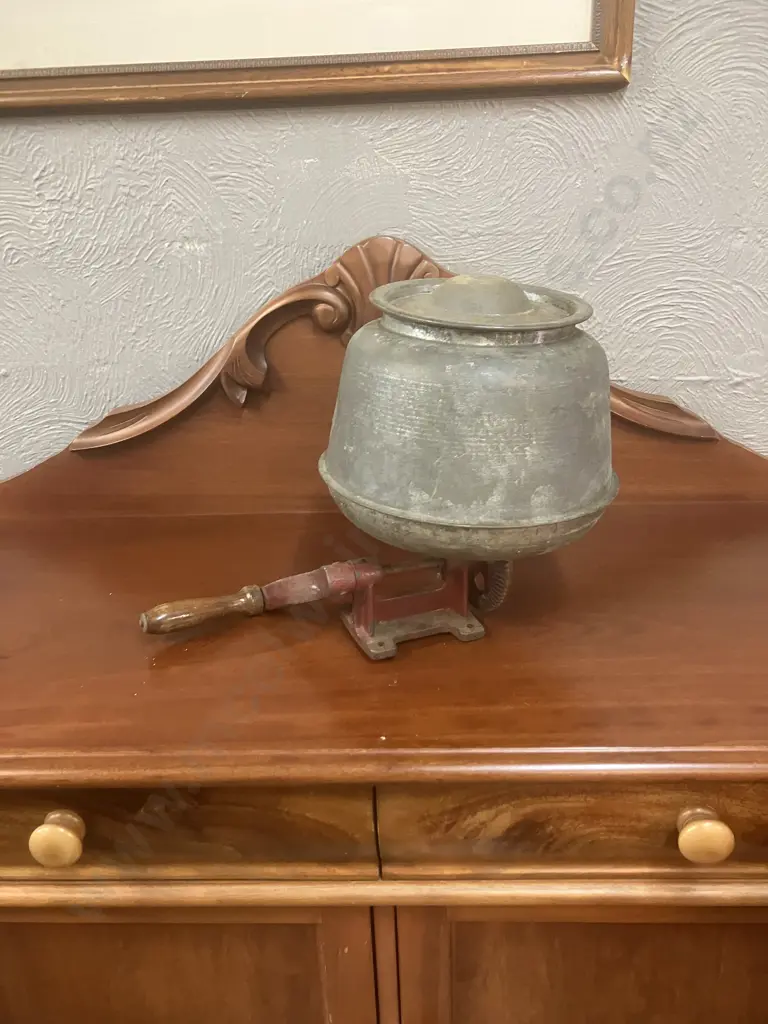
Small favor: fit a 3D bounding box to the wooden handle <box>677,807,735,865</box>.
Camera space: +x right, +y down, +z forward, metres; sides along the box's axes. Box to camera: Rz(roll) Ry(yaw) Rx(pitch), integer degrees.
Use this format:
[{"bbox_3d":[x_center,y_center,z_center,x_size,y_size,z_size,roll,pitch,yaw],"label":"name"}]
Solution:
[{"bbox_3d":[0.277,0.282,0.719,0.048,0.048,0.038,-1,24,3],"label":"wooden handle"}]

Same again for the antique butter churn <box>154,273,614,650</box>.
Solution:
[{"bbox_3d":[-0.007,-0.034,0.773,0.464,0.348,0.287,-9,25,-15],"label":"antique butter churn"}]

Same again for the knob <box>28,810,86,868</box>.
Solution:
[{"bbox_3d":[-0.292,0.297,0.746,0.048,0.048,0.038,-1,24,3],"label":"knob"}]

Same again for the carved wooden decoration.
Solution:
[{"bbox_3d":[0.002,-0.208,1.032,0.837,0.258,0.043,-1,24,3],"label":"carved wooden decoration"}]

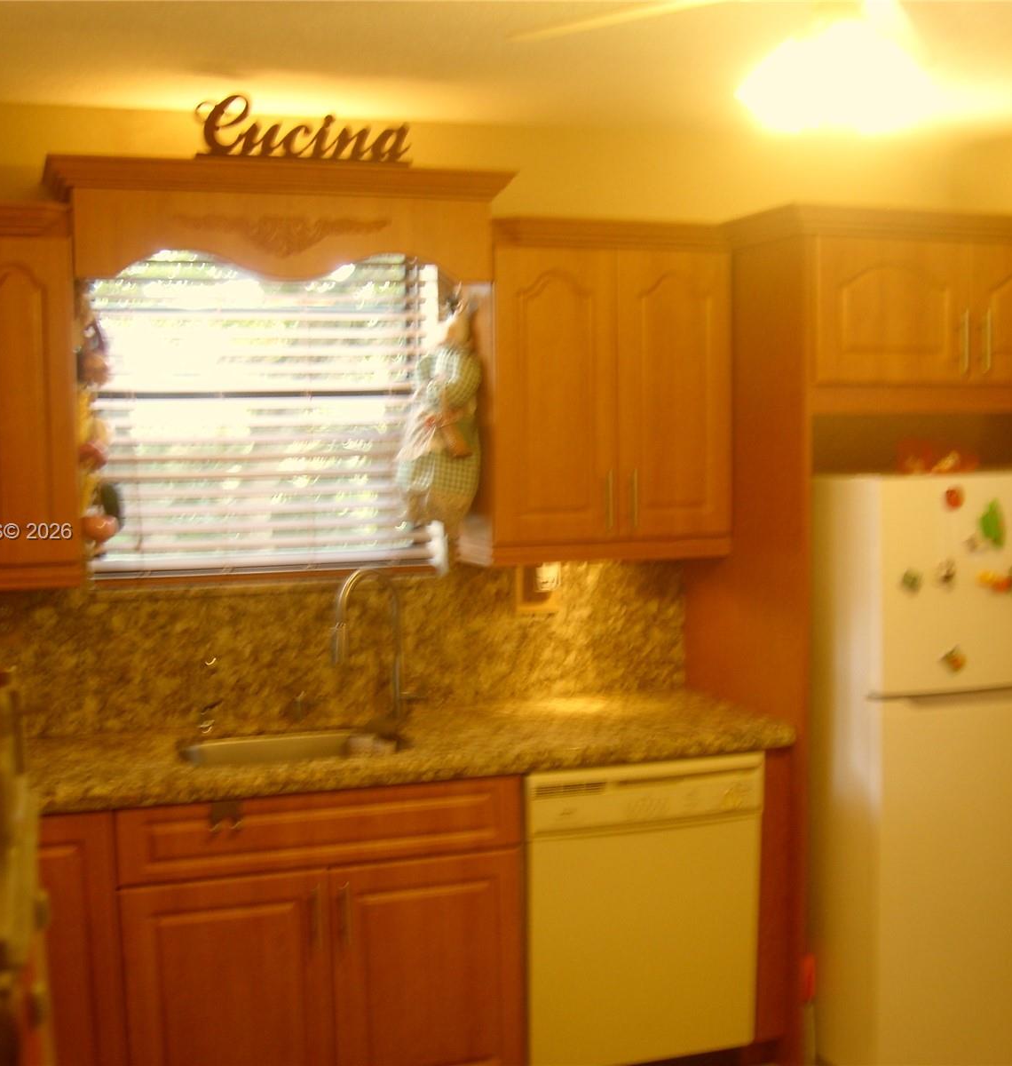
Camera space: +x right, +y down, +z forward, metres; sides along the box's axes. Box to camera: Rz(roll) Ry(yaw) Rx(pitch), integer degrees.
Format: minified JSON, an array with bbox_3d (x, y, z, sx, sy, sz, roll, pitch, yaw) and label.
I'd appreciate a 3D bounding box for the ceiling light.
[{"bbox_3d":[0.493,-0.692,2.172,0.301,0.191,0.301,-2,6,-18],"label":"ceiling light"}]

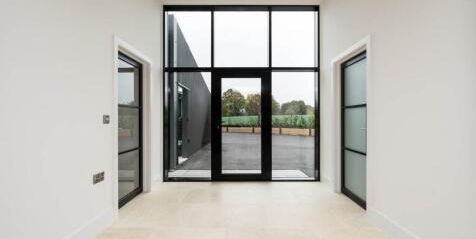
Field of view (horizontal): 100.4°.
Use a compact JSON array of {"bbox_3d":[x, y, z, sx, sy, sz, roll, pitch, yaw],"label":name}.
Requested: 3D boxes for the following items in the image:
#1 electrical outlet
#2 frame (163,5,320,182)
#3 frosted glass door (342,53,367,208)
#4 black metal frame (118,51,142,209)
[{"bbox_3d":[-1.423,0.601,2.030,0.012,0.087,0.148,0,0,1],"label":"electrical outlet"},{"bbox_3d":[0.075,-0.476,3.715,2.890,3.263,0.090,0,0,1],"label":"frame"},{"bbox_3d":[1.640,0.143,2.700,0.050,2.010,0.820,0,0,1],"label":"frosted glass door"},{"bbox_3d":[-1.527,0.141,2.733,0.050,2.010,0.815,0,0,1],"label":"black metal frame"}]

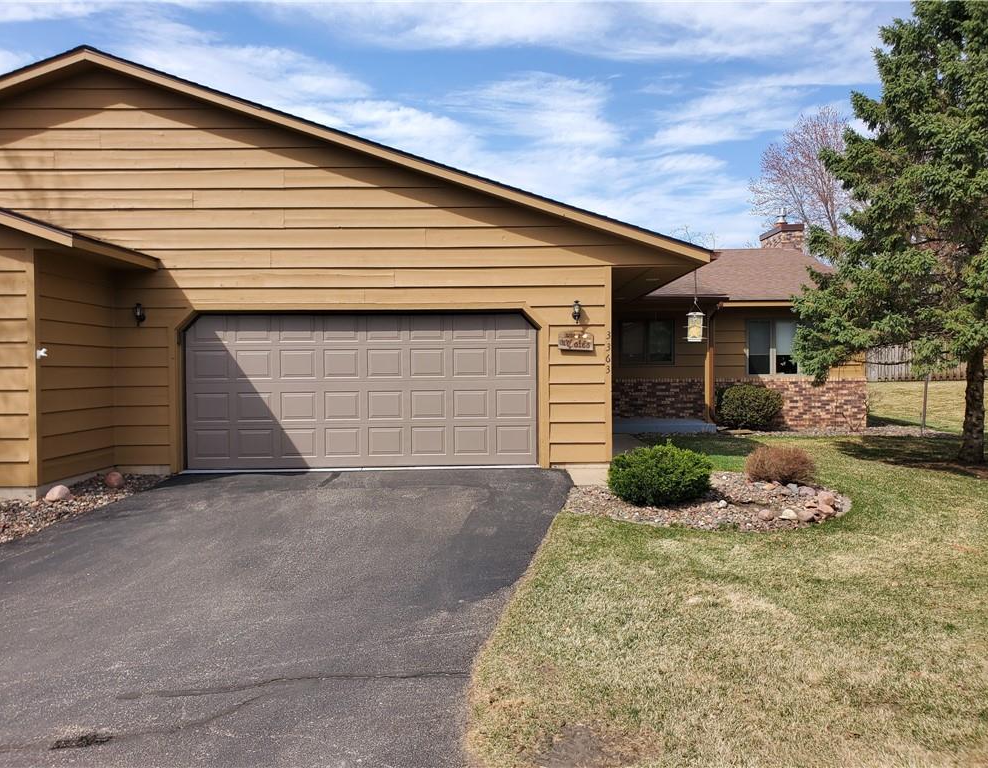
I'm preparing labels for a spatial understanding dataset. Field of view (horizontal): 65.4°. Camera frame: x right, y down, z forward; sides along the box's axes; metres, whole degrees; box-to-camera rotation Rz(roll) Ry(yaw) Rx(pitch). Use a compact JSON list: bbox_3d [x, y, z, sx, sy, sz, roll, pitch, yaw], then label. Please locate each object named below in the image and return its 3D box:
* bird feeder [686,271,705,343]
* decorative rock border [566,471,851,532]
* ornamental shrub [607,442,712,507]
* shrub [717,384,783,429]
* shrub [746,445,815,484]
[{"bbox_3d":[2.920,-1.116,11.196,0.260,1.030,0.240,-1,1,0],"label":"bird feeder"},{"bbox_3d":[2.574,1.343,9.633,3.500,0.220,3.600,-1,1,0],"label":"decorative rock border"},{"bbox_3d":[2.042,1.109,9.547,1.280,0.750,1.200,-1,1,0],"label":"ornamental shrub"},{"bbox_3d":[5.508,0.495,16.583,1.380,0.980,1.280,-1,1,0],"label":"shrub"},{"bbox_3d":[4.037,1.111,10.786,0.970,0.530,0.930,-1,1,0],"label":"shrub"}]

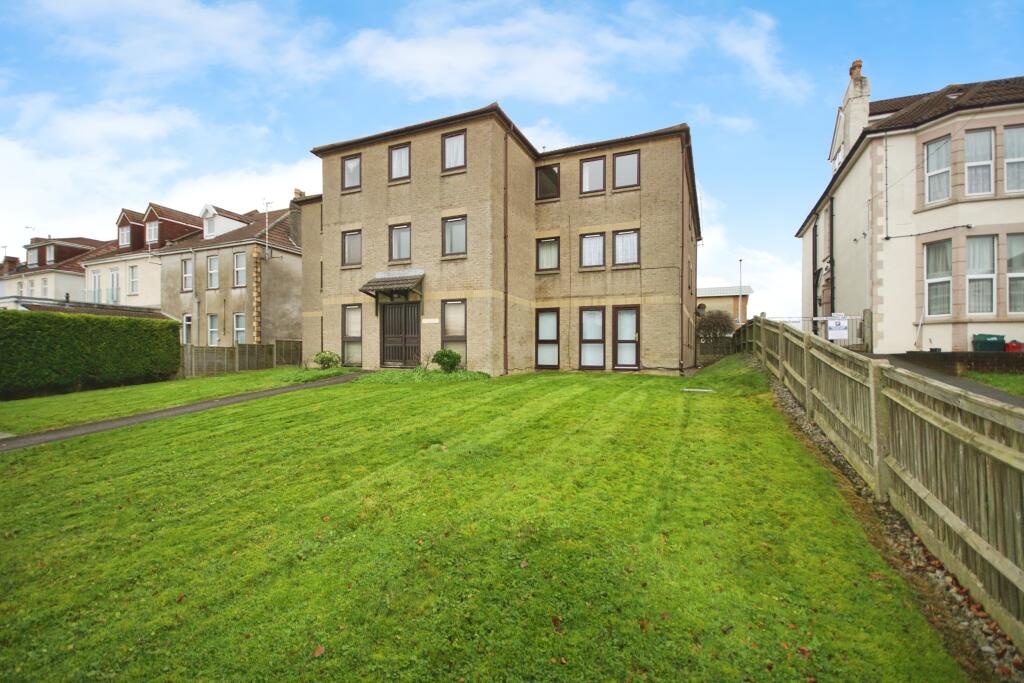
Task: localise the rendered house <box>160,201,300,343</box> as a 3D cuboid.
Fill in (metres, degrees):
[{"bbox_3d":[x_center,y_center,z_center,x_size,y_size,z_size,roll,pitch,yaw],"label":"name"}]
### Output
[{"bbox_3d":[-14.090,-3.520,26.290,8.160,9.350,9.500,0,0,23],"label":"rendered house"}]

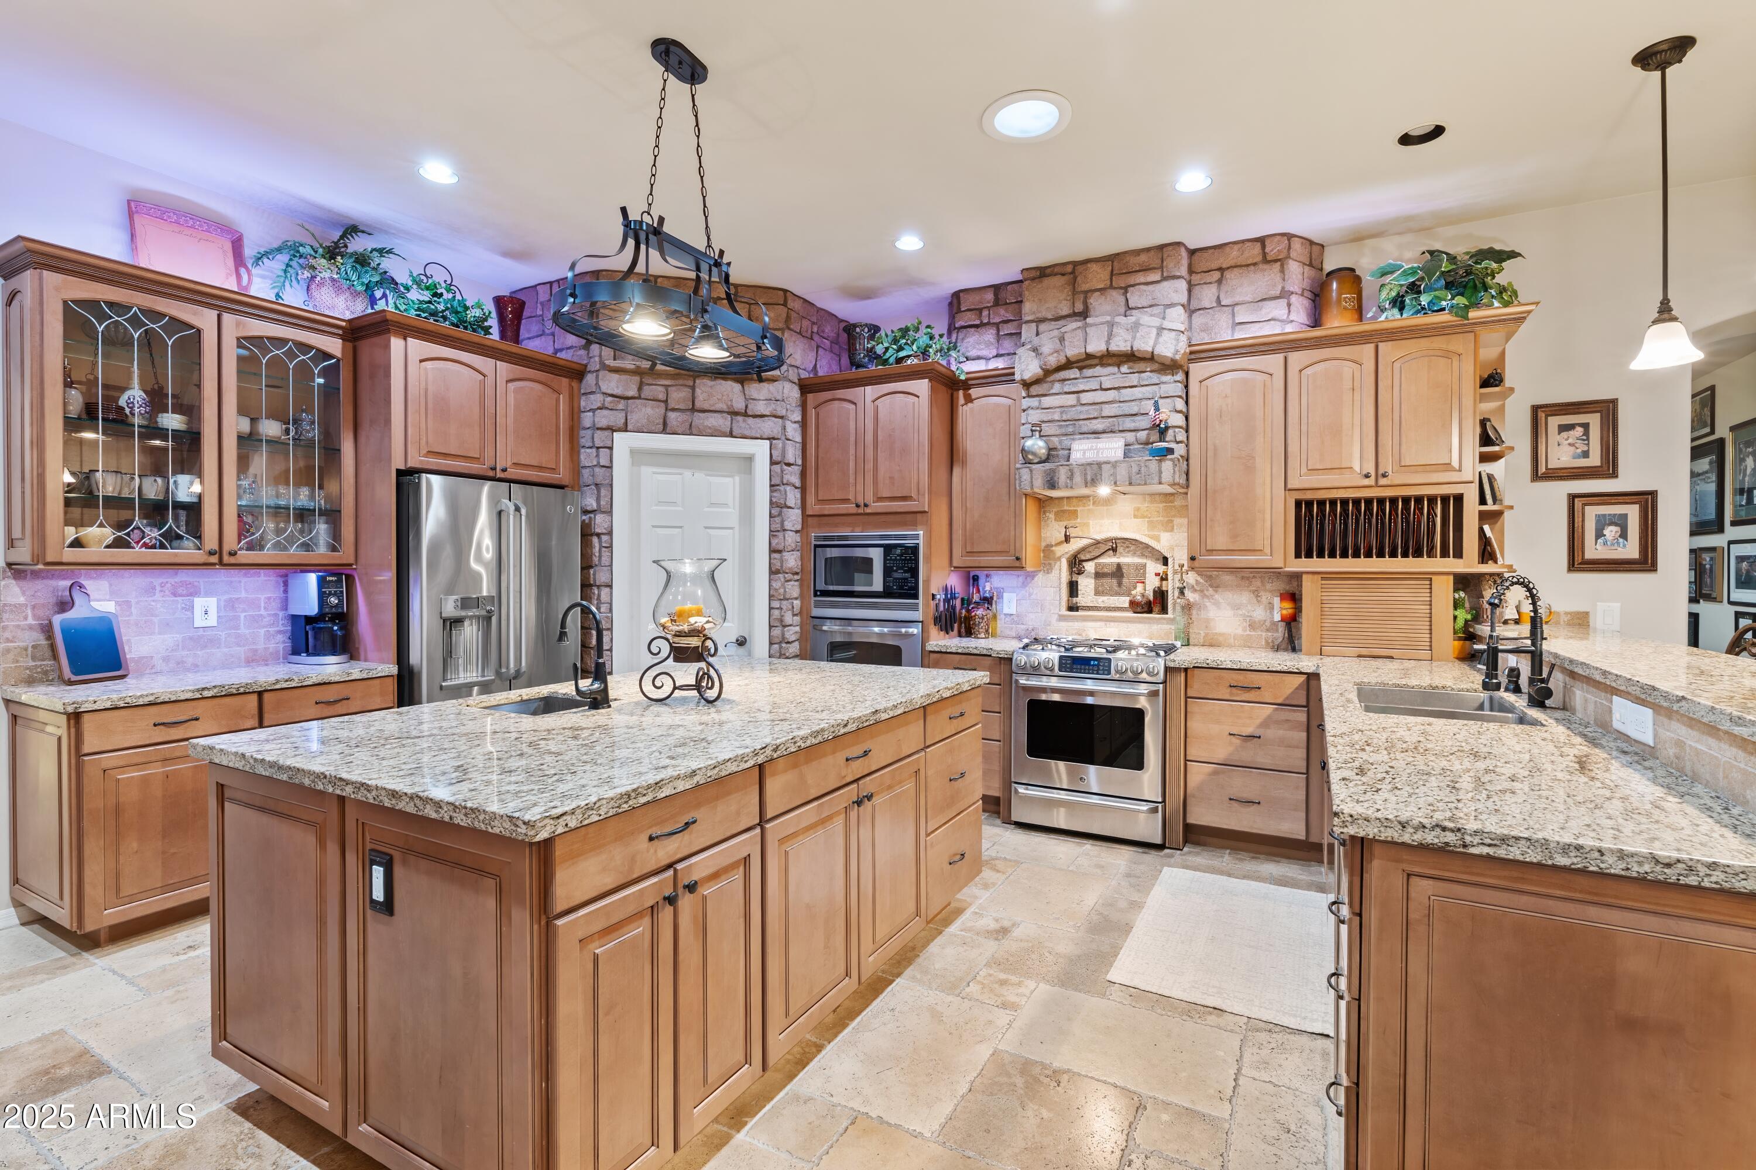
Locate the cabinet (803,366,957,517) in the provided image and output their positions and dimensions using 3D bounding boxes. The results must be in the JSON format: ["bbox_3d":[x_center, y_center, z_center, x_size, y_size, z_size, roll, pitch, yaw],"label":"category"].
[{"bbox_3d":[0.043,-0.830,5.146,0.870,0.840,0.630,1,1,28],"label":"cabinet"}]

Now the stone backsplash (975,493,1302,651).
[{"bbox_3d":[1.418,-0.093,4.788,1.832,0.855,0.050,1,1,28],"label":"stone backsplash"}]

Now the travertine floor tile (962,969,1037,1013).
[{"bbox_3d":[0.393,1.293,2.636,0.193,0.012,0.200,1,1,29],"label":"travertine floor tile"}]

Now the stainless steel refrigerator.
[{"bbox_3d":[-2.150,0.388,4.284,0.800,1.775,0.900,0,1,28],"label":"stainless steel refrigerator"}]

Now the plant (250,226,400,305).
[{"bbox_3d":[-2.596,-1.519,3.900,0.380,0.330,0.580,0,1,28],"label":"plant"}]

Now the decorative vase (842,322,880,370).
[{"bbox_3d":[-0.110,-1.430,5.192,0.235,0.370,0.235,0,1,0],"label":"decorative vase"}]

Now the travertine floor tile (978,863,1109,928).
[{"bbox_3d":[0.710,1.292,3.455,0.403,0.015,0.595,1,1,28],"label":"travertine floor tile"}]

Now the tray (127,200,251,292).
[{"bbox_3d":[-2.719,-1.253,3.287,0.070,0.390,0.390,-12,-5,29],"label":"tray"}]

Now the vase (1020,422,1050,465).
[{"bbox_3d":[0.874,-0.775,4.580,0.150,0.225,0.150,1,1,28],"label":"vase"}]

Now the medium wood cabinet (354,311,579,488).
[{"bbox_3d":[-2.051,-0.810,4.007,0.690,0.637,1.040,1,1,29],"label":"medium wood cabinet"}]

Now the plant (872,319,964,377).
[{"bbox_3d":[0.227,-1.339,4.772,0.530,0.380,0.380,1,1,29],"label":"plant"}]

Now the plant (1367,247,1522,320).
[{"bbox_3d":[2.671,-1.375,3.924,0.590,0.360,0.400,0,1,28],"label":"plant"}]

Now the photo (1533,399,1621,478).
[{"bbox_3d":[3.096,-0.637,3.688,0.297,0.338,0.030,1,1,29],"label":"photo"}]

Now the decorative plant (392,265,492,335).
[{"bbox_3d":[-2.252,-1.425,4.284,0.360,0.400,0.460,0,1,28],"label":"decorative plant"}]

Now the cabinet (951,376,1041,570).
[{"bbox_3d":[0.707,-0.665,4.955,0.470,1.140,0.355,1,1,28],"label":"cabinet"}]

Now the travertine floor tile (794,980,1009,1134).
[{"bbox_3d":[0.098,1.298,2.323,0.397,0.012,0.605,1,1,29],"label":"travertine floor tile"}]

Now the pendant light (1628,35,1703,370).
[{"bbox_3d":[2.553,-1.218,2.695,0.175,1.035,0.175,1,1,28],"label":"pendant light"}]

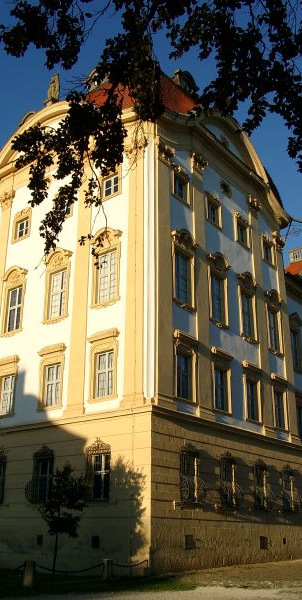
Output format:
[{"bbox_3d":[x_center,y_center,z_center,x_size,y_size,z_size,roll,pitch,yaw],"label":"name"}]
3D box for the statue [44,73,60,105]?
[{"bbox_3d":[-7.788,-16.915,47.075,1.137,2.893,0.878,-17,-28,36],"label":"statue"}]

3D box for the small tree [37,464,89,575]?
[{"bbox_3d":[-3.555,9.032,24.408,1.900,4.450,1.800,0,-22,0],"label":"small tree"}]

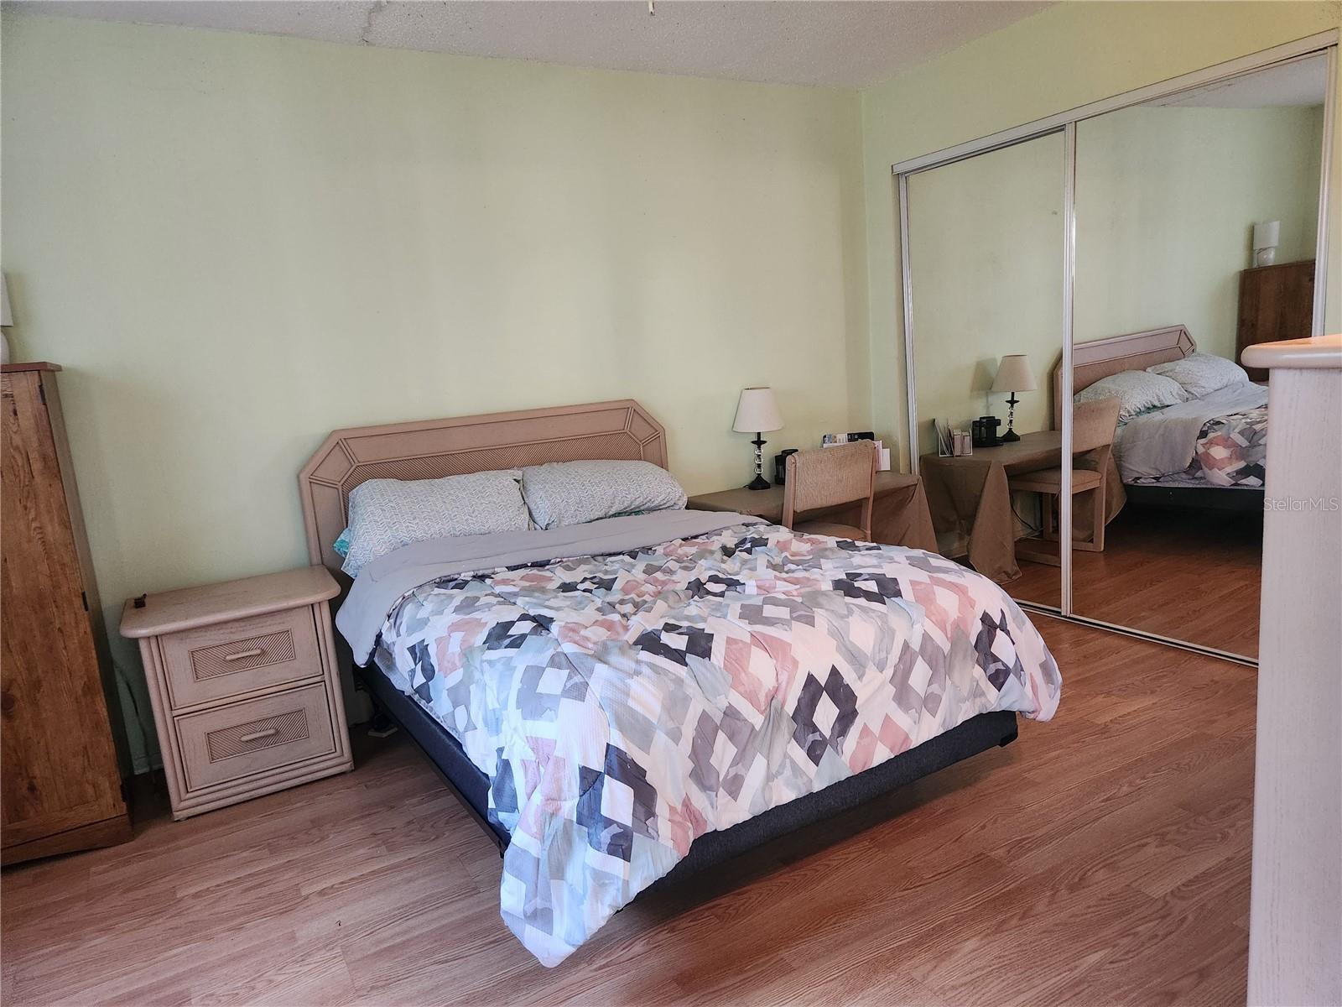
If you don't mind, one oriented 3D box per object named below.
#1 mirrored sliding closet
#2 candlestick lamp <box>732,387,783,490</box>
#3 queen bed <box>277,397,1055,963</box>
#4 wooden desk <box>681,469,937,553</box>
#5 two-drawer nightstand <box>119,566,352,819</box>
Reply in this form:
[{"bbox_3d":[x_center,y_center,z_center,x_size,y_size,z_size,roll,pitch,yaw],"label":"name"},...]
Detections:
[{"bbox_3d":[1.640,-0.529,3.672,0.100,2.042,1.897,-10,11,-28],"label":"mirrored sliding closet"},{"bbox_3d":[0.414,-0.303,4.205,0.239,0.481,0.239,-4,10,1],"label":"candlestick lamp"},{"bbox_3d":[-0.129,0.252,2.929,1.703,1.044,2.022,-10,12,-28],"label":"queen bed"},{"bbox_3d":[0.651,0.209,4.206,1.076,0.558,0.548,-10,11,-28],"label":"wooden desk"},{"bbox_3d":[-1.357,0.584,2.865,0.598,0.606,0.438,-10,11,-28],"label":"two-drawer nightstand"}]

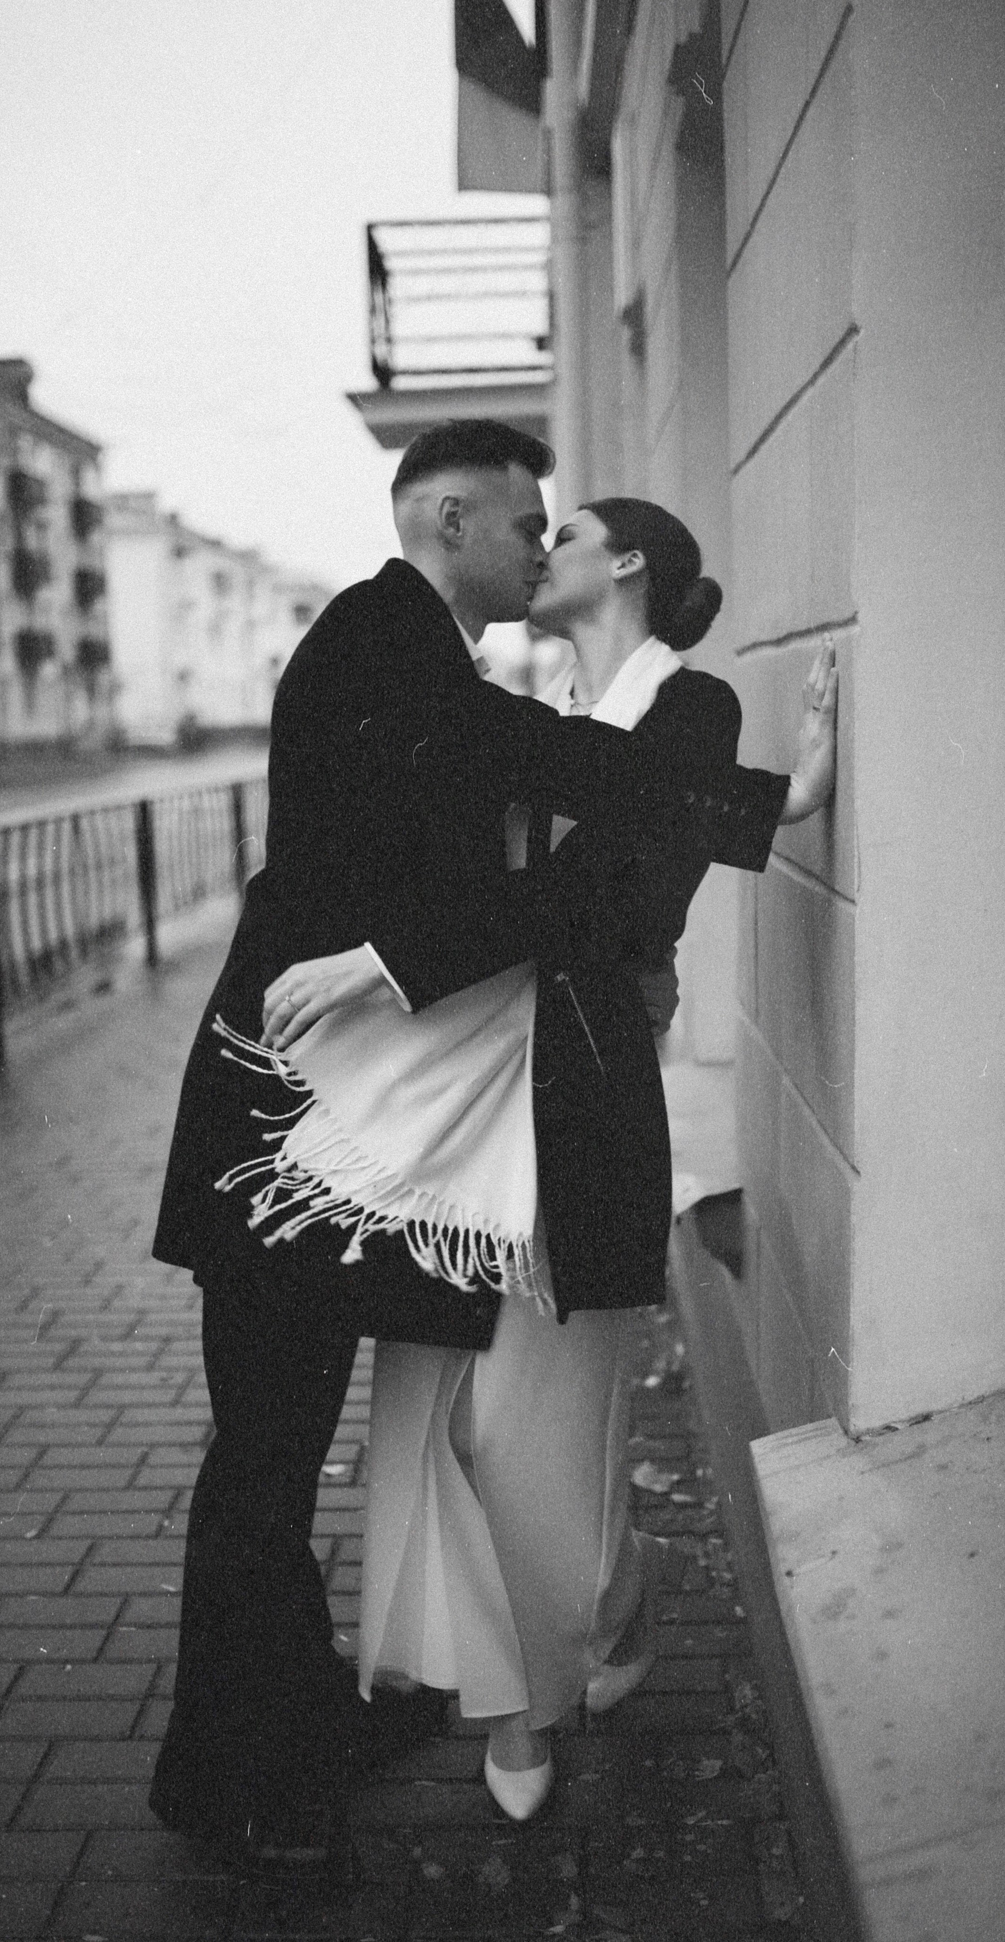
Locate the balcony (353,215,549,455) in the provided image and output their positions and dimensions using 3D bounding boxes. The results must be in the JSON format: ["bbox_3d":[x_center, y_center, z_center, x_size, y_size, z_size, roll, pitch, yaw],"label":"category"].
[{"bbox_3d":[-0.279,-4.152,12.457,1.315,1.190,1.680,-2,8,1],"label":"balcony"}]

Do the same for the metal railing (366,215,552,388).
[{"bbox_3d":[-0.212,-4.238,12.444,1.175,1.020,1.400,-2,8,1],"label":"metal railing"}]

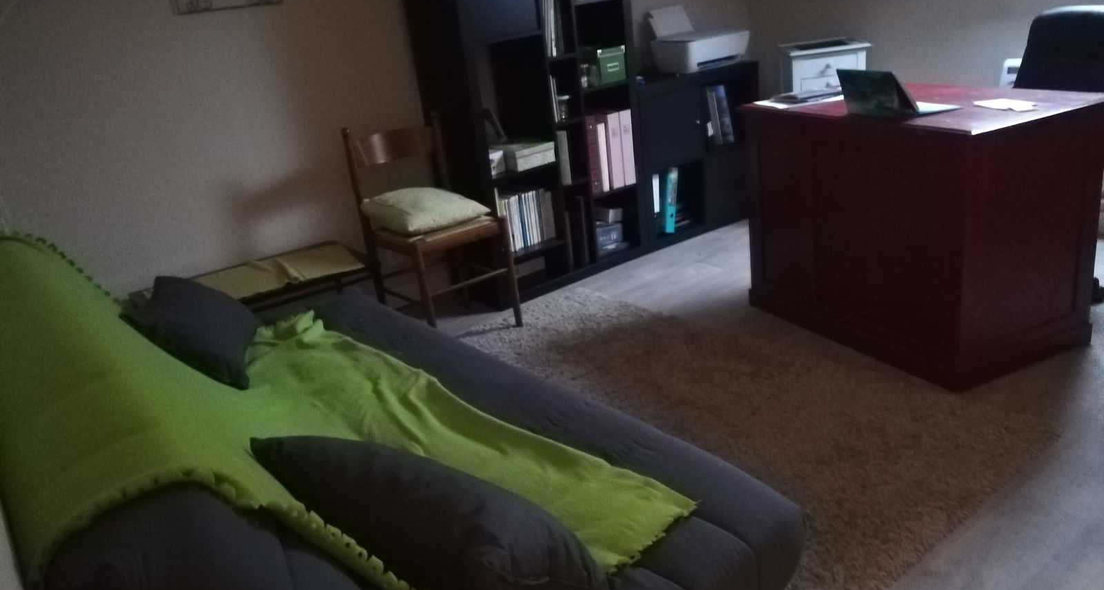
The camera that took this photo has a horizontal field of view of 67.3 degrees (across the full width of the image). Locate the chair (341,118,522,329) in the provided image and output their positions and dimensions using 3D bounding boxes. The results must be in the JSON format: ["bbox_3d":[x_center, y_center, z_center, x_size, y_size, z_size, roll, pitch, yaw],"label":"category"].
[{"bbox_3d":[-0.461,-0.254,3.281,0.410,0.840,0.470,-20,25,-29],"label":"chair"}]

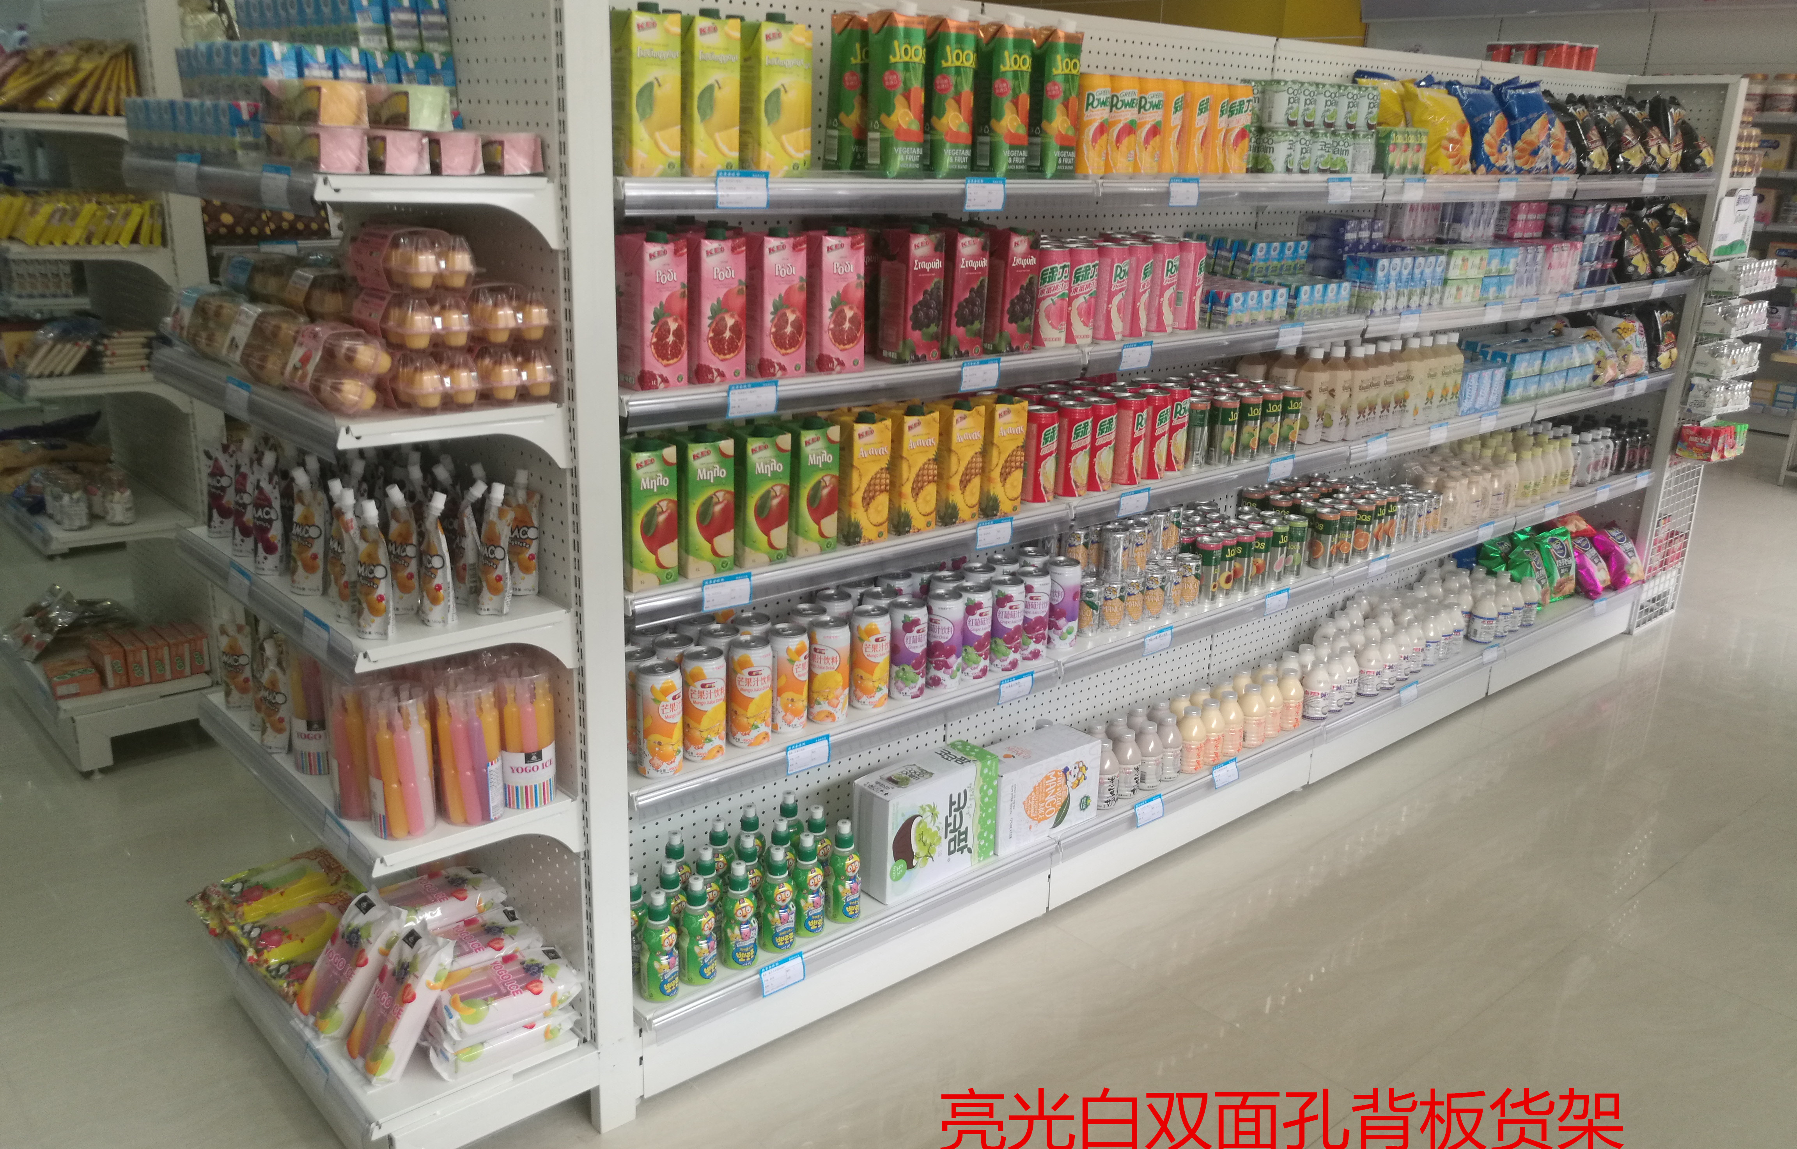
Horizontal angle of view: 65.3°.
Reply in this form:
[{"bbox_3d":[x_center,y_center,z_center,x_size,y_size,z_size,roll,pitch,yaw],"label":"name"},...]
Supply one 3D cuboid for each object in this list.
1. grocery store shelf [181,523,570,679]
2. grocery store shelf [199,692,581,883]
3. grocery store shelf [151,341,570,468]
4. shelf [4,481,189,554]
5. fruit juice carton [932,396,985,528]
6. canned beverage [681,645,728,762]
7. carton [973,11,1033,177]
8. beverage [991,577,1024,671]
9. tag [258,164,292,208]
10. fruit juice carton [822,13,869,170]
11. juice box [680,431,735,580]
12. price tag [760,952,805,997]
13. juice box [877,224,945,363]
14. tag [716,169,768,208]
[{"bbox_3d":[-0.791,0.019,2.050,0.300,0.091,0.748,-13,23,-39],"label":"grocery store shelf"},{"bbox_3d":[-0.807,0.300,2.172,0.308,0.087,0.729,-13,23,-40],"label":"grocery store shelf"},{"bbox_3d":[-0.768,-0.245,1.949,0.300,0.096,0.728,-13,23,-40],"label":"grocery store shelf"},{"bbox_3d":[-1.882,-0.158,3.251,0.300,0.045,0.640,-13,24,-40],"label":"shelf"},{"bbox_3d":[0.093,-0.198,2.391,0.071,0.216,0.071,-13,23,-39],"label":"fruit juice carton"},{"bbox_3d":[-0.293,0.197,2.125,0.066,0.168,0.066,2,18,-1],"label":"canned beverage"},{"bbox_3d":[0.157,-0.765,2.252,0.077,0.248,0.075,-13,23,-39],"label":"carton"},{"bbox_3d":[0.197,0.089,2.519,0.066,0.168,0.066,2,18,-1],"label":"beverage"},{"bbox_3d":[-0.686,-0.426,1.544,0.007,0.051,0.089,-13,23,-39],"label":"tag"},{"bbox_3d":[-0.063,-0.741,2.156,0.070,0.243,0.070,-12,22,-37],"label":"fruit juice carton"},{"bbox_3d":[-0.290,-0.109,2.048,0.074,0.208,0.072,-11,21,-36],"label":"juice box"},{"bbox_3d":[-0.186,0.643,2.252,0.083,0.046,0.005,-13,16,-40],"label":"price tag"},{"bbox_3d":[0.021,-0.447,2.221,0.071,0.216,0.071,-13,23,-38],"label":"juice box"},{"bbox_3d":[-0.208,-0.516,1.882,0.086,0.048,0.006,-13,23,-39],"label":"tag"}]

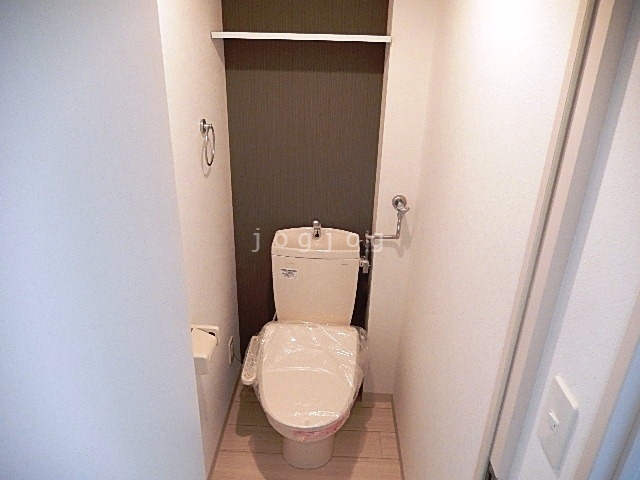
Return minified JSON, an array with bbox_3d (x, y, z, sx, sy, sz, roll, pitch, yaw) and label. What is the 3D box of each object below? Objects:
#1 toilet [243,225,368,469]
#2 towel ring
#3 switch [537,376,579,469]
[{"bbox_3d":[-0.053,0.474,1.934,0.485,0.878,0.800,2,23,2],"label":"toilet"},{"bbox_3d":[-0.388,-0.340,1.634,0.044,0.168,0.148,2,24,2],"label":"towel ring"},{"bbox_3d":[0.370,0.284,0.720,0.009,0.120,0.070,2,24,2],"label":"switch"}]

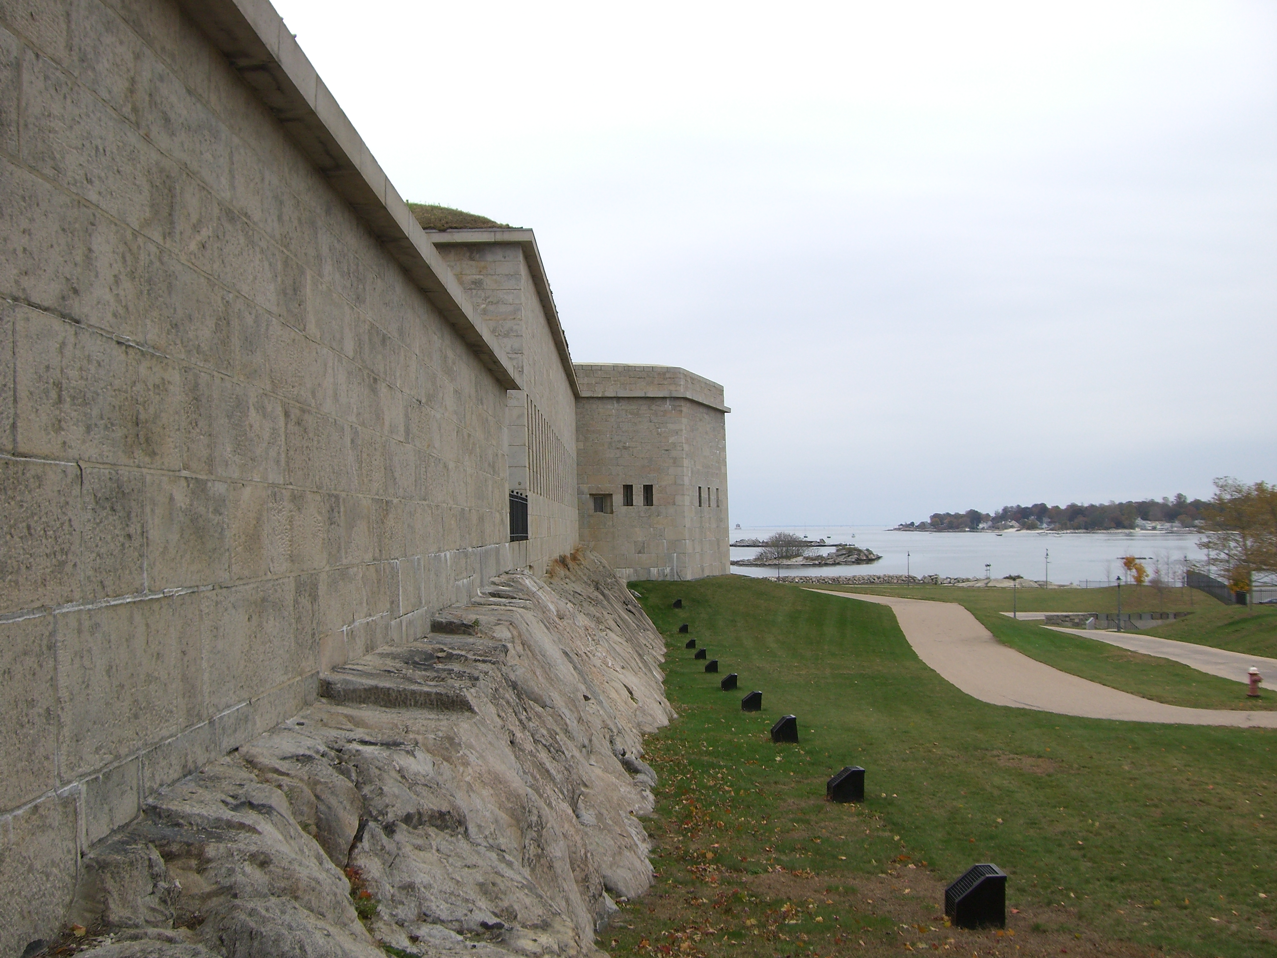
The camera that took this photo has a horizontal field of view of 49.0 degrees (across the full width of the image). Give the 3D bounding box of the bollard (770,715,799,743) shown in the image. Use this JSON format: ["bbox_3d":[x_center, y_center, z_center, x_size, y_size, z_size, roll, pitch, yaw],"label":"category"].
[{"bbox_3d":[2.878,4.911,27.600,0.460,0.470,0.430,0,-2,-4],"label":"bollard"}]

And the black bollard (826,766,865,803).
[{"bbox_3d":[3.027,4.440,20.400,0.460,0.470,0.430,0,-2,-4],"label":"black bollard"}]

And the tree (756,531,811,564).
[{"bbox_3d":[40.903,19.116,395.000,15.500,8.600,13.000,0,-2,0],"label":"tree"}]

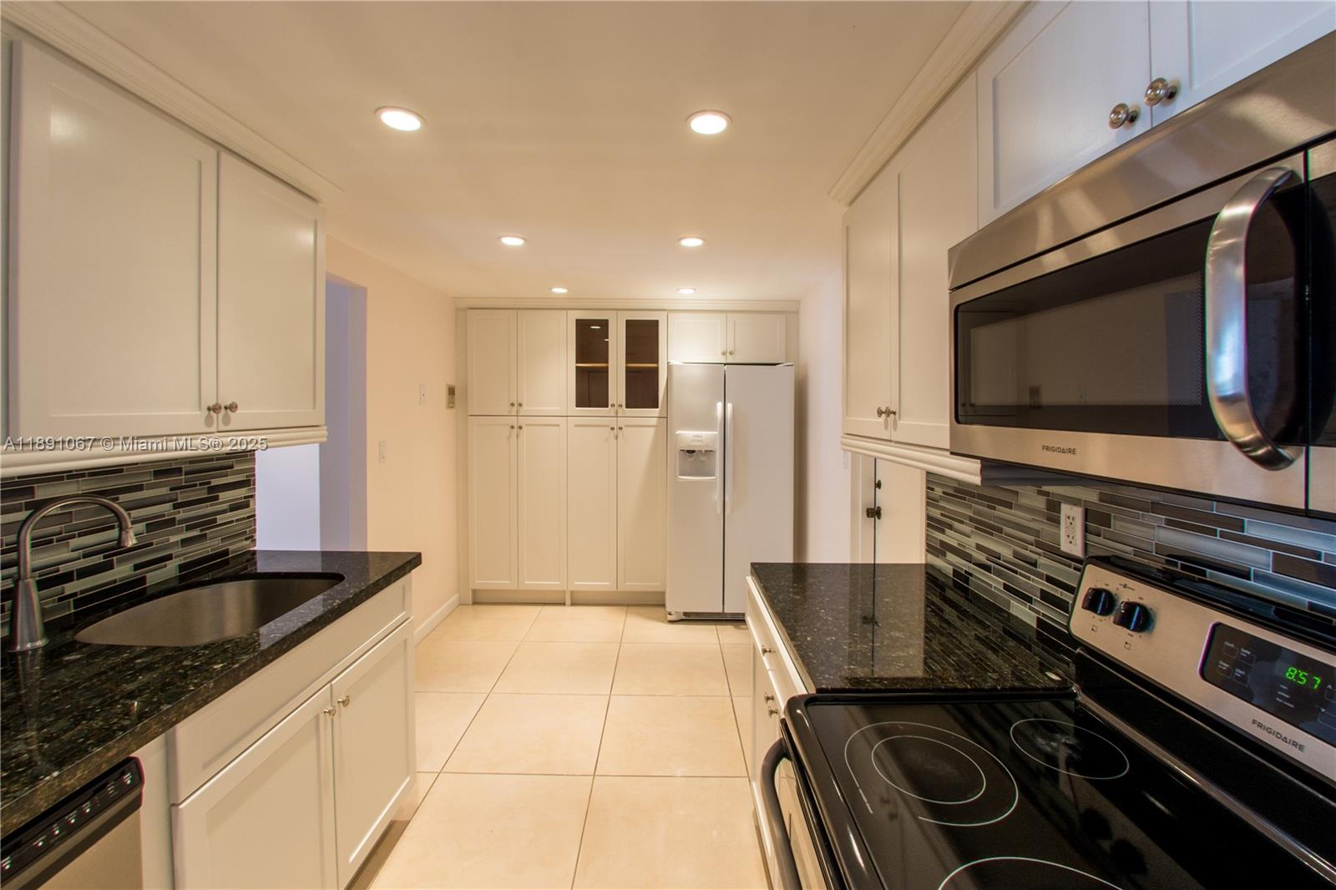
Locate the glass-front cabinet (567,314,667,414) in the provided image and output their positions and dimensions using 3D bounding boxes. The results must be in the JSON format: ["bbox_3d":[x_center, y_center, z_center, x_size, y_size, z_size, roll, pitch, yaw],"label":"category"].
[{"bbox_3d":[-0.357,-0.585,4.211,0.710,0.728,0.600,1,4,0],"label":"glass-front cabinet"}]

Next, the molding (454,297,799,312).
[{"bbox_3d":[-0.285,-1.007,4.000,2.470,0.080,0.080,1,4,0],"label":"molding"}]

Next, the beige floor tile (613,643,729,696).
[{"bbox_3d":[0.009,1.242,3.105,0.610,0.010,0.610,1,4,0],"label":"beige floor tile"}]

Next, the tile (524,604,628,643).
[{"bbox_3d":[-0.592,1.200,3.713,0.610,0.012,0.610,1,4,0],"label":"tile"}]

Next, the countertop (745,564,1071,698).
[{"bbox_3d":[0.595,0.461,1.495,0.620,0.040,0.860,1,4,0],"label":"countertop"}]

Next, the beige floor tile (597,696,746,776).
[{"bbox_3d":[0.009,1.284,2.489,0.610,0.010,0.610,1,4,0],"label":"beige floor tile"}]

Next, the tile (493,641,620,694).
[{"bbox_3d":[-0.592,1.240,3.104,0.610,0.012,0.610,1,4,0],"label":"tile"}]

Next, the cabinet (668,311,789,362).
[{"bbox_3d":[0.418,-0.765,4.198,0.848,0.342,0.600,1,4,0],"label":"cabinet"}]

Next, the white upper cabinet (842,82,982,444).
[{"bbox_3d":[0.754,-0.377,1.461,0.340,0.754,0.829,1,4,0],"label":"white upper cabinet"}]

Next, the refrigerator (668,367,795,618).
[{"bbox_3d":[0.415,0.300,4.110,0.845,1.750,0.800,1,4,0],"label":"refrigerator"}]

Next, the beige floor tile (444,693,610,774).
[{"bbox_3d":[-0.593,1.280,2.496,0.610,0.012,0.610,1,4,0],"label":"beige floor tile"}]

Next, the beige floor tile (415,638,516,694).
[{"bbox_3d":[-1.202,1.232,3.104,0.610,0.012,0.610,1,4,0],"label":"beige floor tile"}]

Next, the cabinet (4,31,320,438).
[{"bbox_3d":[-1.345,-0.405,1.465,0.335,0.750,0.910,1,4,0],"label":"cabinet"}]

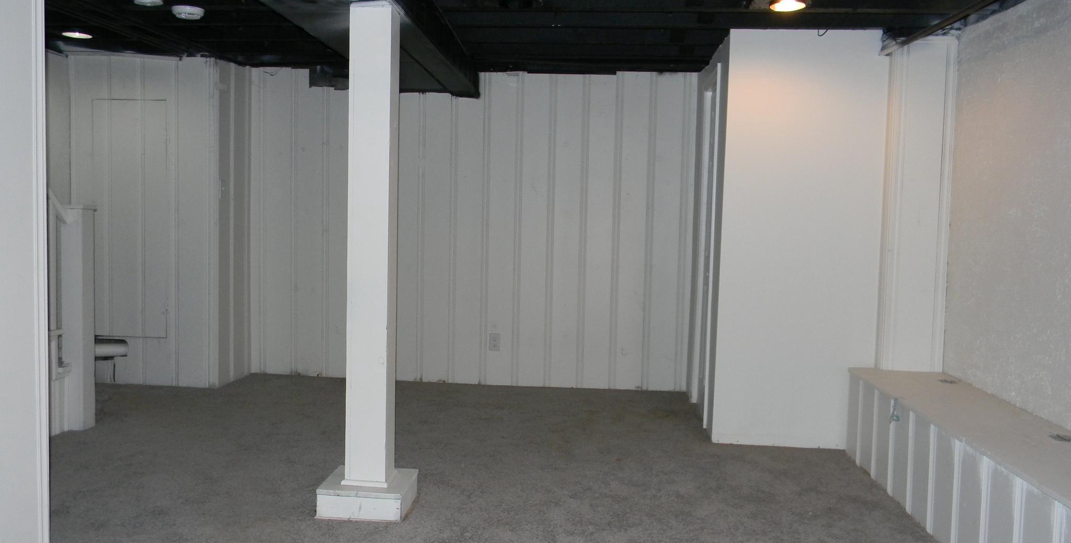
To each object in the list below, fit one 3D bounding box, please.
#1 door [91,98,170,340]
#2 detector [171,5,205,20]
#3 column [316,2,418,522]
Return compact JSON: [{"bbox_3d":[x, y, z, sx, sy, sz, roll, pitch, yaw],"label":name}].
[{"bbox_3d":[-2.473,-0.319,5.310,0.470,1.445,0.040,2,3,5],"label":"door"},{"bbox_3d":[-1.594,-1.181,3.977,0.145,0.042,0.145,2,3,5],"label":"detector"},{"bbox_3d":[-0.585,-0.042,3.129,0.305,1.806,0.305,2,3,5],"label":"column"}]

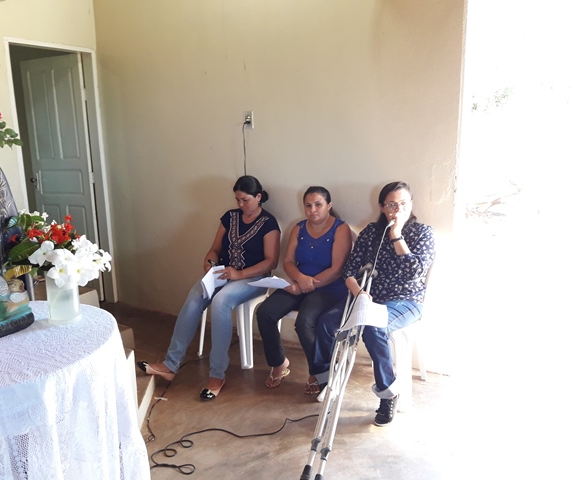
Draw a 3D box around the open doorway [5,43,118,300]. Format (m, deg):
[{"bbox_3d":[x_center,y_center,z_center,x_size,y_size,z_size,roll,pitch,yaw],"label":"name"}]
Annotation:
[{"bbox_3d":[-1.807,-0.412,4.135,0.140,2.135,0.765,6,14,29],"label":"open doorway"}]

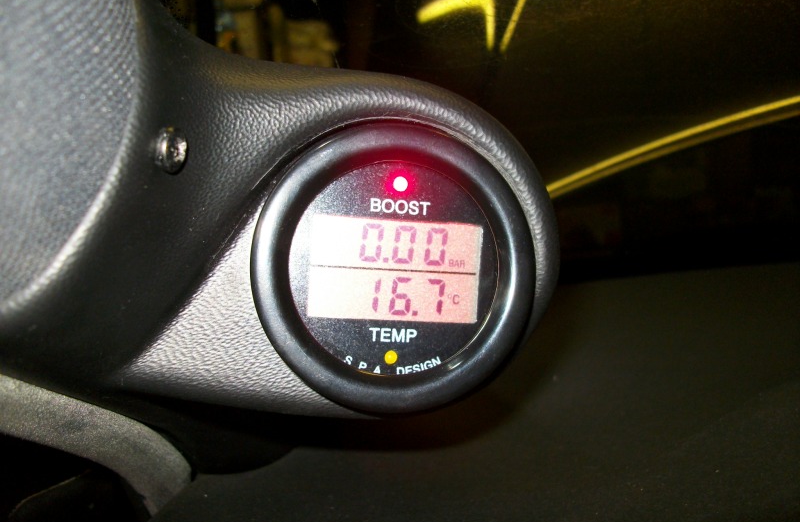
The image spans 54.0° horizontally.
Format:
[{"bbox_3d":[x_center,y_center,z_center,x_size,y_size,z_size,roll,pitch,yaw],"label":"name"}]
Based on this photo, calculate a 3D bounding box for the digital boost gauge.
[{"bbox_3d":[-0.003,0.002,0.184,0.062,0.062,0.038,3,-2,-8],"label":"digital boost gauge"}]

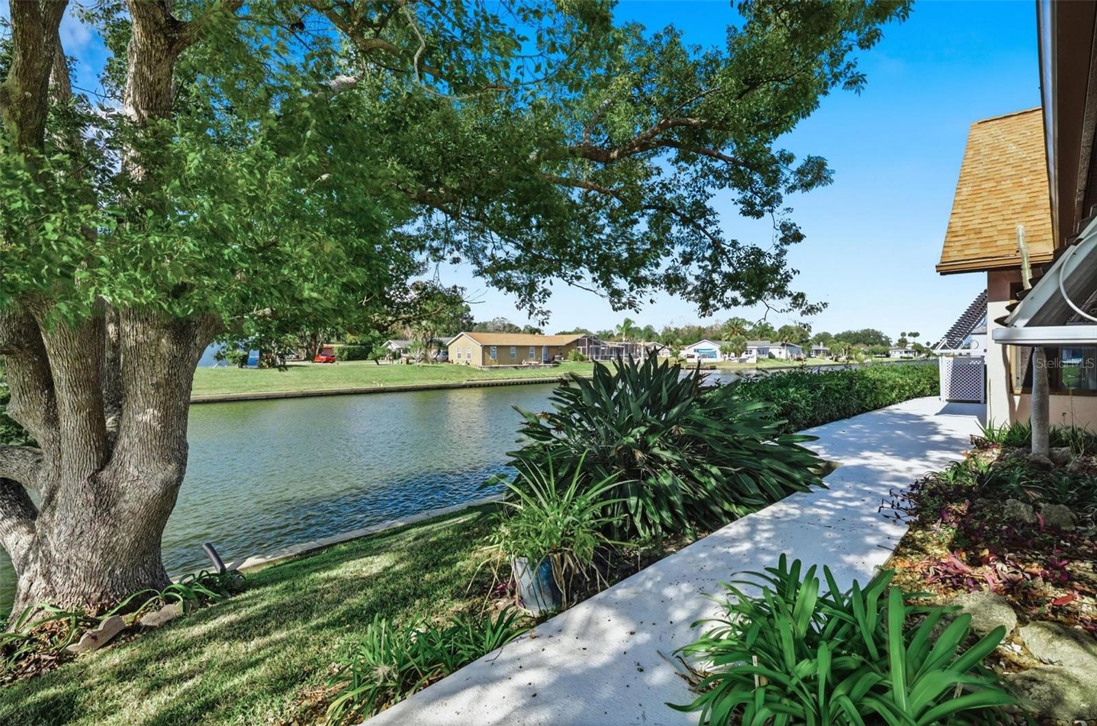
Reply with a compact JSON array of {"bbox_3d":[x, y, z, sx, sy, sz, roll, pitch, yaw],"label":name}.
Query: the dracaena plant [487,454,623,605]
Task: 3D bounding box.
[{"bbox_3d":[0.030,1.041,3.270,0.780,0.920,0.750,0,1,0],"label":"dracaena plant"}]

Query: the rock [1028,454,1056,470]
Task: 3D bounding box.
[{"bbox_3d":[6.320,1.270,6.630,0.260,0.200,0.220,1,1,44],"label":"rock"}]

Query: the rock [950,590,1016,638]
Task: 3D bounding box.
[{"bbox_3d":[2.340,1.360,2.790,0.290,0.180,0.260,1,1,40],"label":"rock"}]

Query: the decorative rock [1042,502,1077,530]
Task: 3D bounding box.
[{"bbox_3d":[4.270,1.300,4.330,0.220,0.200,0.200,1,1,45],"label":"decorative rock"}]

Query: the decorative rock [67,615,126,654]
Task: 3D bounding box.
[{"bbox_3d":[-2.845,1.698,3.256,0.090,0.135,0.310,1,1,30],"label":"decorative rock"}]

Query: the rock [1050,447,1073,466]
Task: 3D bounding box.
[{"bbox_3d":[6.740,1.250,6.820,0.260,0.230,0.230,1,1,45],"label":"rock"}]

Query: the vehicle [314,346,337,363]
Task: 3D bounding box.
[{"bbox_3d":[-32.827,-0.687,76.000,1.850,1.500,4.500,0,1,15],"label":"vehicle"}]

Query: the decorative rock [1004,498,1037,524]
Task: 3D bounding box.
[{"bbox_3d":[4.100,1.300,4.490,0.215,0.200,0.190,1,1,43],"label":"decorative rock"}]

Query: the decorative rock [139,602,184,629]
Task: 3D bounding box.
[{"bbox_3d":[-2.627,1.703,3.527,0.100,0.120,0.280,1,1,36],"label":"decorative rock"}]

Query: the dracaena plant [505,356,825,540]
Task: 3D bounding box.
[{"bbox_3d":[1.200,0.703,5.314,2.250,1.560,3.050,1,1,43],"label":"dracaena plant"}]

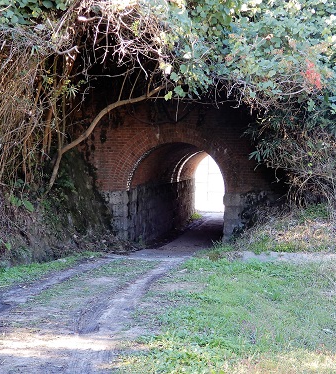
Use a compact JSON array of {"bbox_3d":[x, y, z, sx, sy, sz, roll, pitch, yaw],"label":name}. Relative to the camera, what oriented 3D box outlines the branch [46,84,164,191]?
[{"bbox_3d":[-1.370,-1.090,13.300,2.600,2.300,0.900,0,2,0],"label":"branch"}]

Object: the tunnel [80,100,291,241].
[{"bbox_3d":[1.160,-0.520,18.900,5.000,3.500,8.000,0,2,12],"label":"tunnel"}]

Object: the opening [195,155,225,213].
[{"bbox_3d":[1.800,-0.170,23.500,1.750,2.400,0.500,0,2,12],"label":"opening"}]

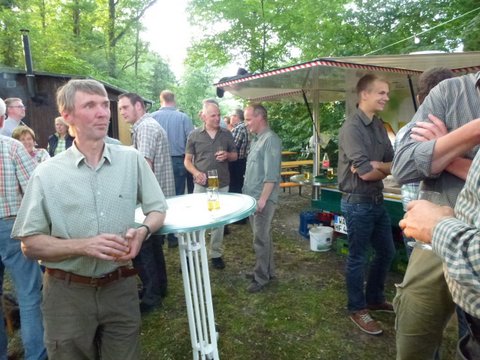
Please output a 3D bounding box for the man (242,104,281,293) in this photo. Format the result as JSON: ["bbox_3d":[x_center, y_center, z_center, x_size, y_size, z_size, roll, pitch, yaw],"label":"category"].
[{"bbox_3d":[0.189,0.187,3.177,0.360,1.770,0.480,-6,9,-29],"label":"man"}]

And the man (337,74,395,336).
[{"bbox_3d":[0.891,0.205,2.354,0.500,1.830,0.400,-10,10,-44],"label":"man"}]

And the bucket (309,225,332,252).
[{"bbox_3d":[0.979,0.722,4.052,0.290,0.270,0.290,-2,7,0],"label":"bucket"}]

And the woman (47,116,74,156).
[{"bbox_3d":[-2.650,-0.124,5.108,0.480,1.660,0.300,-6,8,-25],"label":"woman"}]

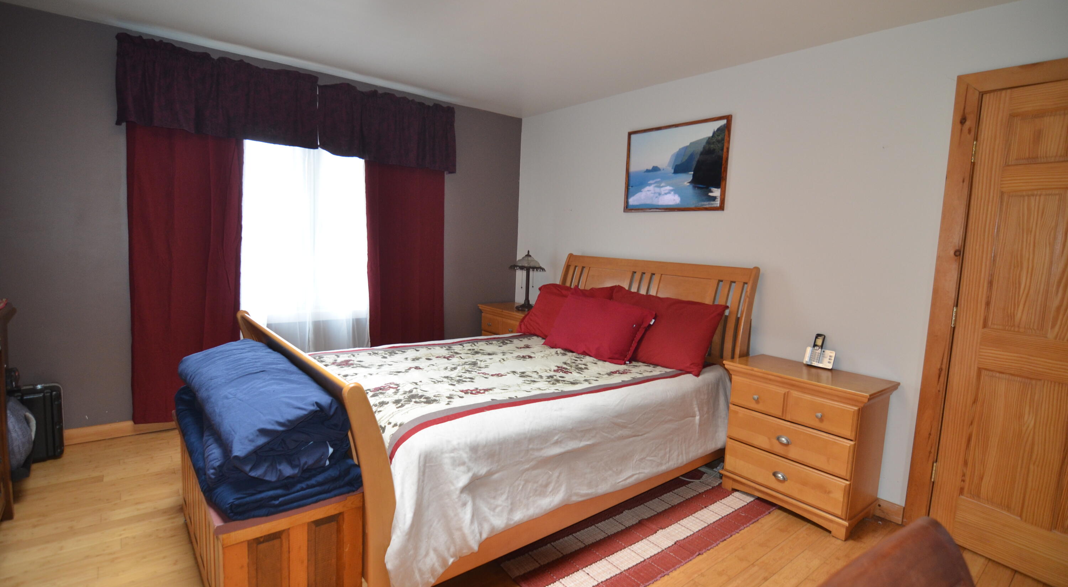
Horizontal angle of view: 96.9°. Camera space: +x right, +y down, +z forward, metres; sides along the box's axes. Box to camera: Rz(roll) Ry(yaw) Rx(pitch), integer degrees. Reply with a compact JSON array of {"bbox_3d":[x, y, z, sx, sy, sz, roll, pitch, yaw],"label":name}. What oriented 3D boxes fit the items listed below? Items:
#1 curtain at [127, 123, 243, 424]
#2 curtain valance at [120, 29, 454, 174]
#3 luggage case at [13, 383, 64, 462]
[{"bbox_3d":[-2.187,-0.244,3.009,0.590,2.120,0.100,-2,7,-36],"label":"curtain"},{"bbox_3d":[-1.531,-1.249,3.343,2.140,0.520,0.130,-2,7,-36],"label":"curtain valance"},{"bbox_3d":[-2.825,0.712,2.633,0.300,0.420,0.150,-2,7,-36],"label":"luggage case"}]

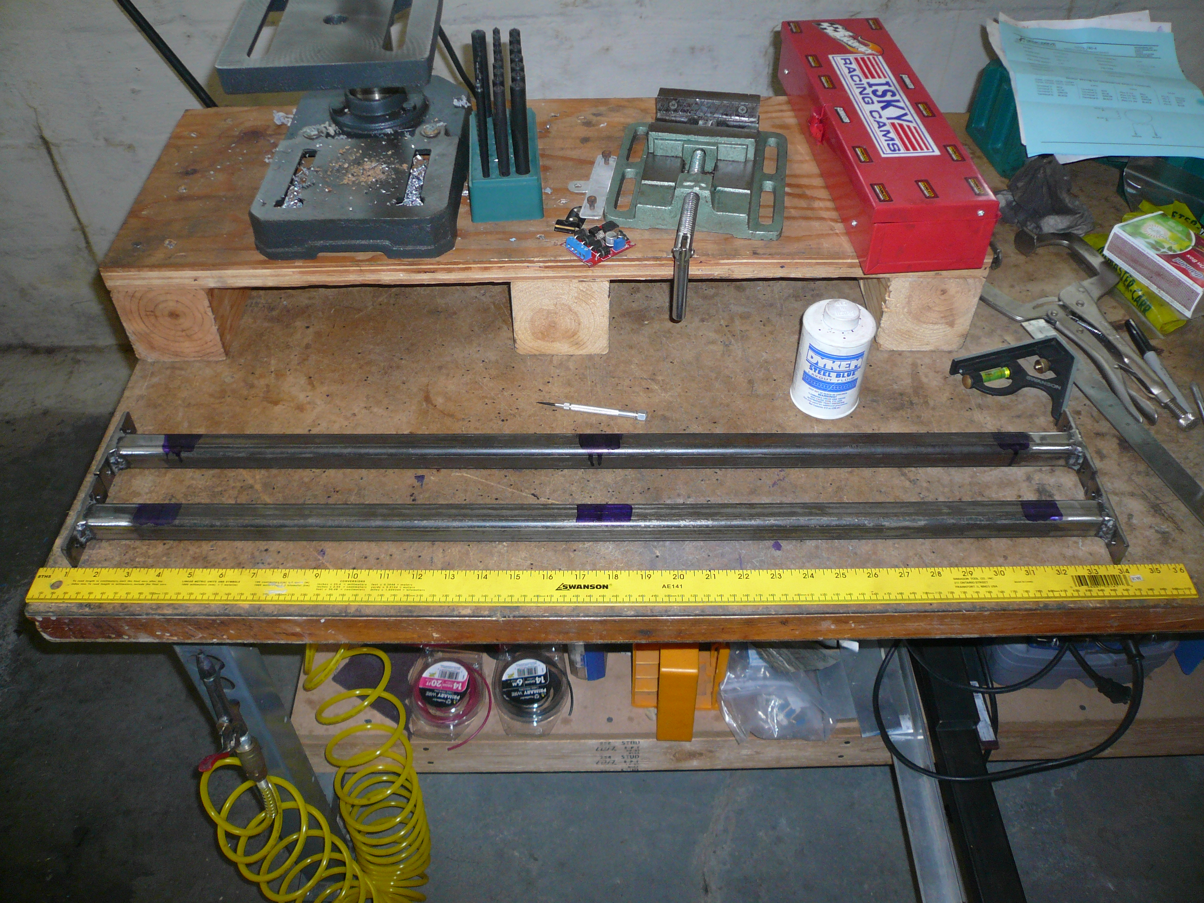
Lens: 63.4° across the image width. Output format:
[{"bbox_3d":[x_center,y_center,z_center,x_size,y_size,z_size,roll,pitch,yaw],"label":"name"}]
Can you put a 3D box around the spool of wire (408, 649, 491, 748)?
[{"bbox_3d":[-0.189,0.297,1.204,0.096,0.036,0.123,-1,48,0],"label":"spool of wire"}]

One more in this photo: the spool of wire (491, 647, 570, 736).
[{"bbox_3d":[-0.088,0.292,1.208,0.093,0.036,0.120,-1,48,0],"label":"spool of wire"}]

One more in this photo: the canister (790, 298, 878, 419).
[{"bbox_3d":[0.204,-0.086,0.860,0.061,0.102,0.061,-1,48,0],"label":"canister"}]

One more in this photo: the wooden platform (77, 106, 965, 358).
[{"bbox_3d":[-0.049,-0.234,0.990,0.784,0.109,0.281,-1,48,0],"label":"wooden platform"}]

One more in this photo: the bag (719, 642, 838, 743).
[{"bbox_3d":[0.206,0.279,1.195,0.130,0.068,0.140,-1,48,0],"label":"bag"}]

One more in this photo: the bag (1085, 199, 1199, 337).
[{"bbox_3d":[0.566,-0.206,1.006,0.109,0.042,0.203,1,48,1],"label":"bag"}]

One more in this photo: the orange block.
[{"bbox_3d":[0.087,0.257,1.128,0.042,0.200,0.070,-1,48,0],"label":"orange block"}]

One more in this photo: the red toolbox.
[{"bbox_3d":[0.259,-0.308,0.936,0.102,0.067,0.347,-4,48,-4],"label":"red toolbox"}]

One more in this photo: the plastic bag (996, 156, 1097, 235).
[{"bbox_3d":[0.484,-0.289,1.076,0.107,0.050,0.104,-1,48,0],"label":"plastic bag"}]

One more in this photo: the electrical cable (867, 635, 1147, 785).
[{"bbox_3d":[0.422,0.272,1.040,0.220,0.210,0.160,-1,48,0],"label":"electrical cable"}]

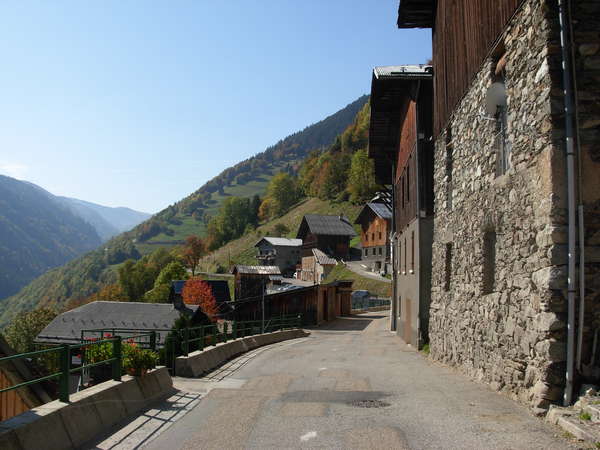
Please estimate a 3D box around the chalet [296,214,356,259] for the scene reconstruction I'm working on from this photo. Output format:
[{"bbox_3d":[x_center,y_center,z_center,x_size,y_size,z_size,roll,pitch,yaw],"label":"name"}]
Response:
[{"bbox_3d":[5.564,2.937,140.448,9.900,9.820,9.500,2,-5,-21],"label":"chalet"}]

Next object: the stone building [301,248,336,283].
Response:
[{"bbox_3d":[3.755,8.098,129.666,4.600,6.570,6.300,4,-6,-40],"label":"stone building"}]

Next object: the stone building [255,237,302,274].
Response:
[{"bbox_3d":[-3.277,7.525,154.374,11.000,9.120,8.800,3,-5,-28],"label":"stone building"}]

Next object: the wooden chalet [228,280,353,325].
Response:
[{"bbox_3d":[-0.313,6.110,53.608,6.700,3.250,14.800,-1,-5,12],"label":"wooden chalet"}]

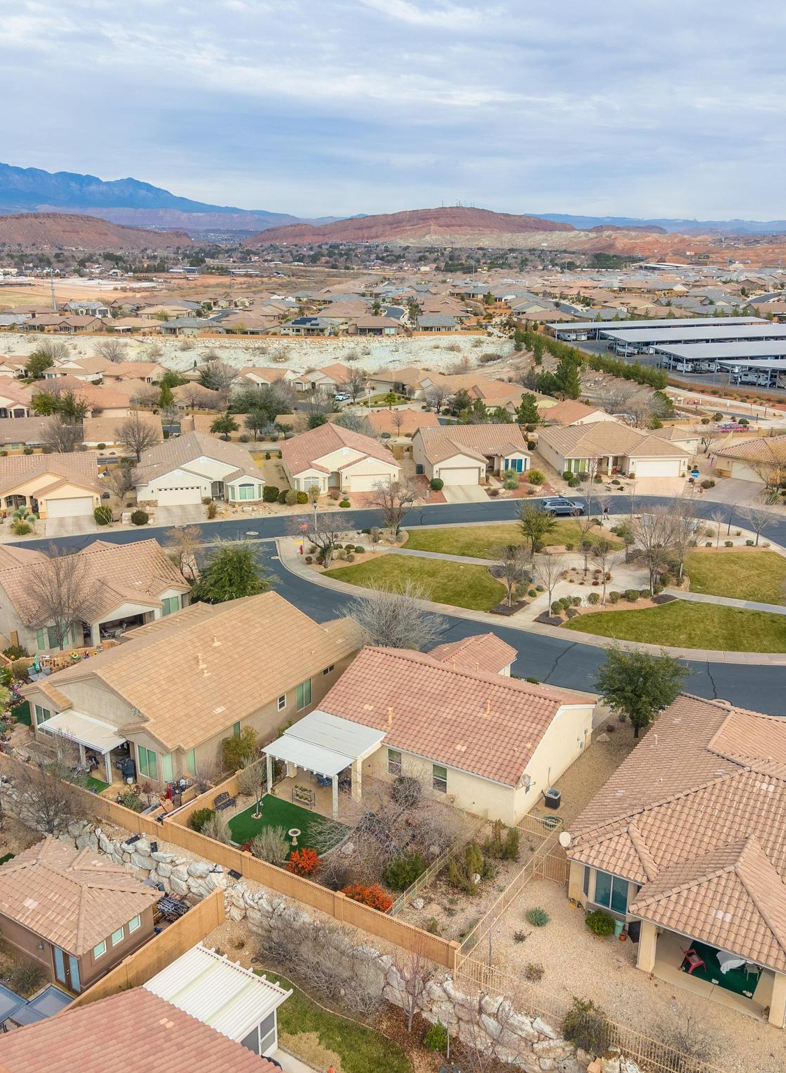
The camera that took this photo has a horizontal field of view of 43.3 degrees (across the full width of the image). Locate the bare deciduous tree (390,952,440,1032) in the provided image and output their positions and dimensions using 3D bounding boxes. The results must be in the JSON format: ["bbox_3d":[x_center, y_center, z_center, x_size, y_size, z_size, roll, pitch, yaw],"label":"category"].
[{"bbox_3d":[0.845,17.826,38.774,1.900,3.800,1.900,1,17,2],"label":"bare deciduous tree"}]

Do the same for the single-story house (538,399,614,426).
[{"bbox_3d":[30.820,-20.290,173.530,17.200,5.200,12.500,-4,18,-14],"label":"single-story house"}]

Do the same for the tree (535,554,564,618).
[{"bbox_3d":[12.306,3.884,78.277,2.500,5.300,2.500,3,18,9],"label":"tree"}]

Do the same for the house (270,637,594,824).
[{"bbox_3d":[3.564,10.106,57.756,13.600,4.970,19.500,11,21,32],"label":"house"}]

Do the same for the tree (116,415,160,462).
[{"bbox_3d":[-34.891,-13.120,135.519,6.151,6.388,6.151,-4,18,-14],"label":"tree"}]

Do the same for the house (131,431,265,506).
[{"bbox_3d":[-24.070,-8.460,120.020,15.200,5.400,19.800,-4,18,-15],"label":"house"}]

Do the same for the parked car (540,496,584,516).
[{"bbox_3d":[18.589,-3.165,108.681,4.700,1.660,1.900,-3,18,-10],"label":"parked car"}]

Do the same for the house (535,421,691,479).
[{"bbox_3d":[29.460,-12.770,134.360,17.300,5.700,18.300,0,17,-2],"label":"house"}]

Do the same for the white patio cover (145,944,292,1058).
[{"bbox_3d":[-6.884,18.821,39.375,4.980,2.300,3.250,11,20,32],"label":"white patio cover"}]

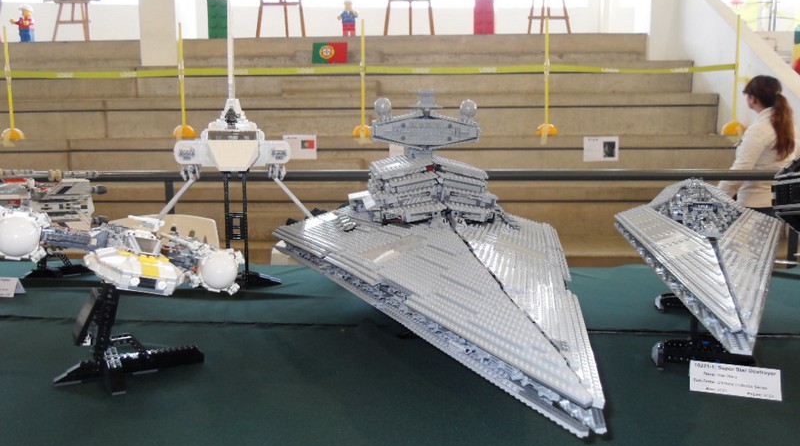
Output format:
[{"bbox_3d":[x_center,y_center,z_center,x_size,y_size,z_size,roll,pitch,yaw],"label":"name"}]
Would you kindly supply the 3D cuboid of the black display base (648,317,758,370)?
[{"bbox_3d":[0.427,0.175,0.913,0.132,0.062,0.065,3,7,22],"label":"black display base"}]

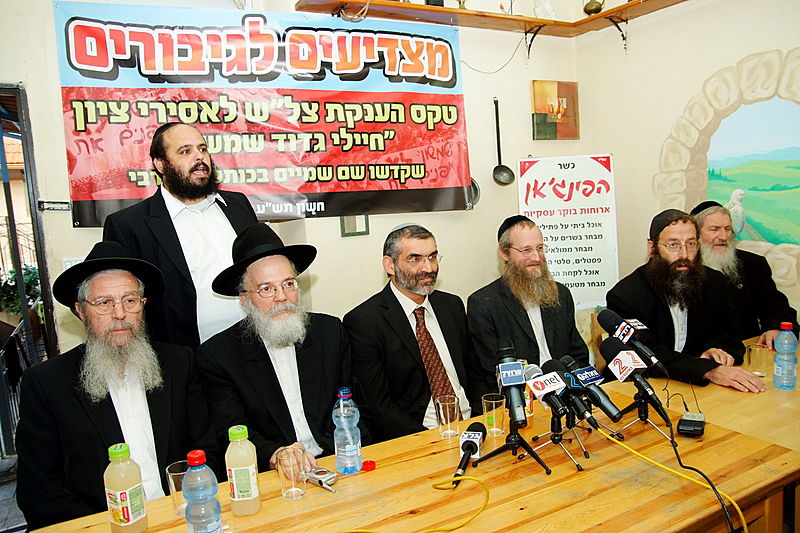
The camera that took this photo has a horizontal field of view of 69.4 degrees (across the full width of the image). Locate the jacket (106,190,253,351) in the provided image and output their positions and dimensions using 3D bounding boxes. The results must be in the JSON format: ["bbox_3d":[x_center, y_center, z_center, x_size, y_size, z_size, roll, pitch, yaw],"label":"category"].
[{"bbox_3d":[-0.763,0.082,2.059,0.520,0.740,0.310,-9,7,-40],"label":"jacket"}]

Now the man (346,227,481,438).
[{"bbox_3d":[0.181,0.511,1.851,0.510,1.330,0.760,-8,6,-30],"label":"man"}]

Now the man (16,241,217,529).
[{"bbox_3d":[-0.584,0.606,1.382,0.540,1.350,0.760,-8,6,-35],"label":"man"}]

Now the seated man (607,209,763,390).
[{"bbox_3d":[1.112,0.423,2.141,0.580,1.300,0.800,-6,5,-12],"label":"seated man"}]

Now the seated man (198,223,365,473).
[{"bbox_3d":[-0.233,0.547,1.605,0.530,1.370,0.760,-8,6,-33],"label":"seated man"}]

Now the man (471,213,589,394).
[{"bbox_3d":[0.589,0.465,1.989,0.510,1.330,0.760,-7,6,-25],"label":"man"}]

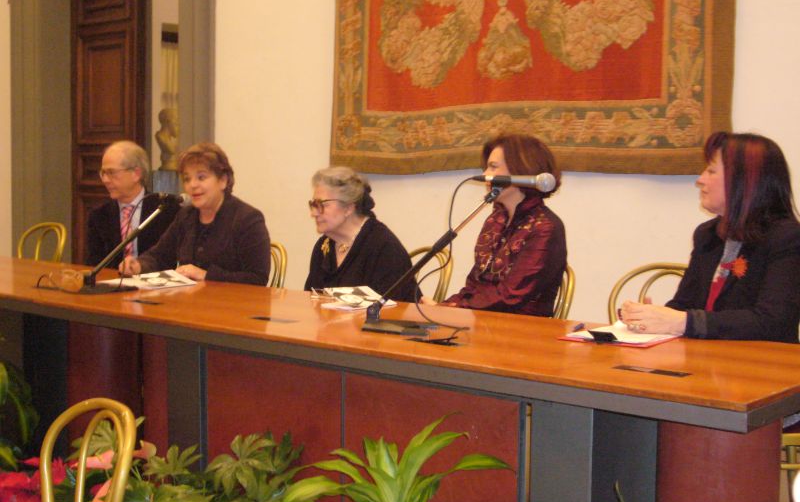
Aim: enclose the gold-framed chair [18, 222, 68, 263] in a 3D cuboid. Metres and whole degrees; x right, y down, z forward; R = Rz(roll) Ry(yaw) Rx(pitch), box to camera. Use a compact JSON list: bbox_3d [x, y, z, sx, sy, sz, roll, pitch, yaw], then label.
[{"bbox_3d":[-1.945,0.311,5.579,0.420,0.898,0.500,4,6,39],"label":"gold-framed chair"}]

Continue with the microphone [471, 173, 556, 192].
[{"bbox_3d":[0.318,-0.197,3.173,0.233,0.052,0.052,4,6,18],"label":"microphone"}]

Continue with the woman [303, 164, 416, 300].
[{"bbox_3d":[-0.197,0.290,4.138,0.720,1.202,0.490,-4,6,-44],"label":"woman"}]

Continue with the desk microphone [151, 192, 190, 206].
[{"bbox_3d":[-0.893,-0.206,4.427,0.205,0.052,0.052,3,1,-44],"label":"desk microphone"}]

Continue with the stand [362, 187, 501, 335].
[{"bbox_3d":[0.086,0.020,3.265,0.410,0.408,0.170,2,5,18],"label":"stand"}]

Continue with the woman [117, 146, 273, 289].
[{"bbox_3d":[-0.846,0.203,4.622,0.530,1.286,0.740,4,6,35],"label":"woman"}]

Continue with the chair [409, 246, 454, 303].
[{"bbox_3d":[-0.098,0.438,4.237,0.420,0.893,0.500,4,6,39],"label":"chair"}]

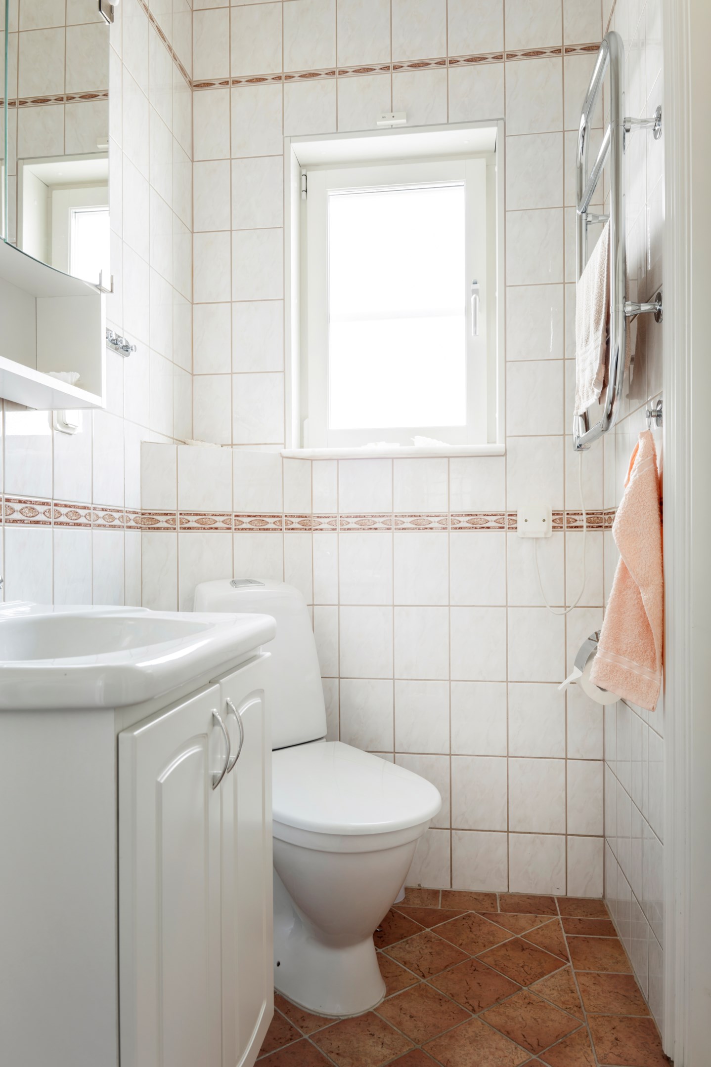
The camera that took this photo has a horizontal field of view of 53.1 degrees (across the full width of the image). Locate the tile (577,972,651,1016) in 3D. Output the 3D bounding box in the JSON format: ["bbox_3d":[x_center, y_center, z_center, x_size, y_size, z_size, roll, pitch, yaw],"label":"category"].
[{"bbox_3d":[0.535,0.969,1.490,0.127,0.010,0.138,0,0,8],"label":"tile"}]

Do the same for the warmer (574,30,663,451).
[{"bbox_3d":[0.557,-0.610,1.541,0.093,0.828,0.417,0,0,8],"label":"warmer"}]

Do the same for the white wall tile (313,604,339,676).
[{"bbox_3d":[-0.080,0.300,1.980,0.070,0.199,0.010,0,0,8],"label":"white wall tile"}]

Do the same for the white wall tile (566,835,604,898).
[{"bbox_3d":[0.610,0.882,1.885,0.095,0.159,0.010,0,0,8],"label":"white wall tile"}]

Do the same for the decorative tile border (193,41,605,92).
[{"bbox_3d":[0.092,-1.274,1.952,1.120,0.025,0.010,0,0,8],"label":"decorative tile border"}]

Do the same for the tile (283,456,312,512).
[{"bbox_3d":[-0.160,-0.130,1.955,0.092,0.146,0.010,0,0,-38],"label":"tile"}]

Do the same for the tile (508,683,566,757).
[{"bbox_3d":[0.484,0.499,1.901,0.149,0.199,0.010,0,0,8],"label":"tile"}]

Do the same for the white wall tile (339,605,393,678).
[{"bbox_3d":[0.030,0.300,1.974,0.149,0.199,0.010,0,0,8],"label":"white wall tile"}]

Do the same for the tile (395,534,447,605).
[{"bbox_3d":[0.180,0.097,1.935,0.149,0.199,0.009,0,0,8],"label":"tile"}]

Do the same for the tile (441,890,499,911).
[{"bbox_3d":[0.301,0.976,1.879,0.148,0.010,0.093,0,0,8],"label":"tile"}]

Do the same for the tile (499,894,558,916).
[{"bbox_3d":[0.447,0.968,1.845,0.147,0.010,0.094,0,0,8],"label":"tile"}]

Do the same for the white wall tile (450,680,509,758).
[{"bbox_3d":[0.334,0.500,1.923,0.149,0.198,0.010,0,0,8],"label":"white wall tile"}]

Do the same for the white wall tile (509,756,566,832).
[{"bbox_3d":[0.486,0.703,1.912,0.149,0.198,0.010,0,0,8],"label":"white wall tile"}]

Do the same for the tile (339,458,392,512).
[{"bbox_3d":[0.029,-0.130,1.962,0.150,0.149,0.009,0,0,8],"label":"tile"}]

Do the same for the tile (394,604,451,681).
[{"bbox_3d":[0.182,0.299,1.941,0.150,0.199,0.009,0,0,8],"label":"tile"}]

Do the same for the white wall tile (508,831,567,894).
[{"bbox_3d":[0.485,0.880,1.897,0.150,0.159,0.009,0,0,8],"label":"white wall tile"}]

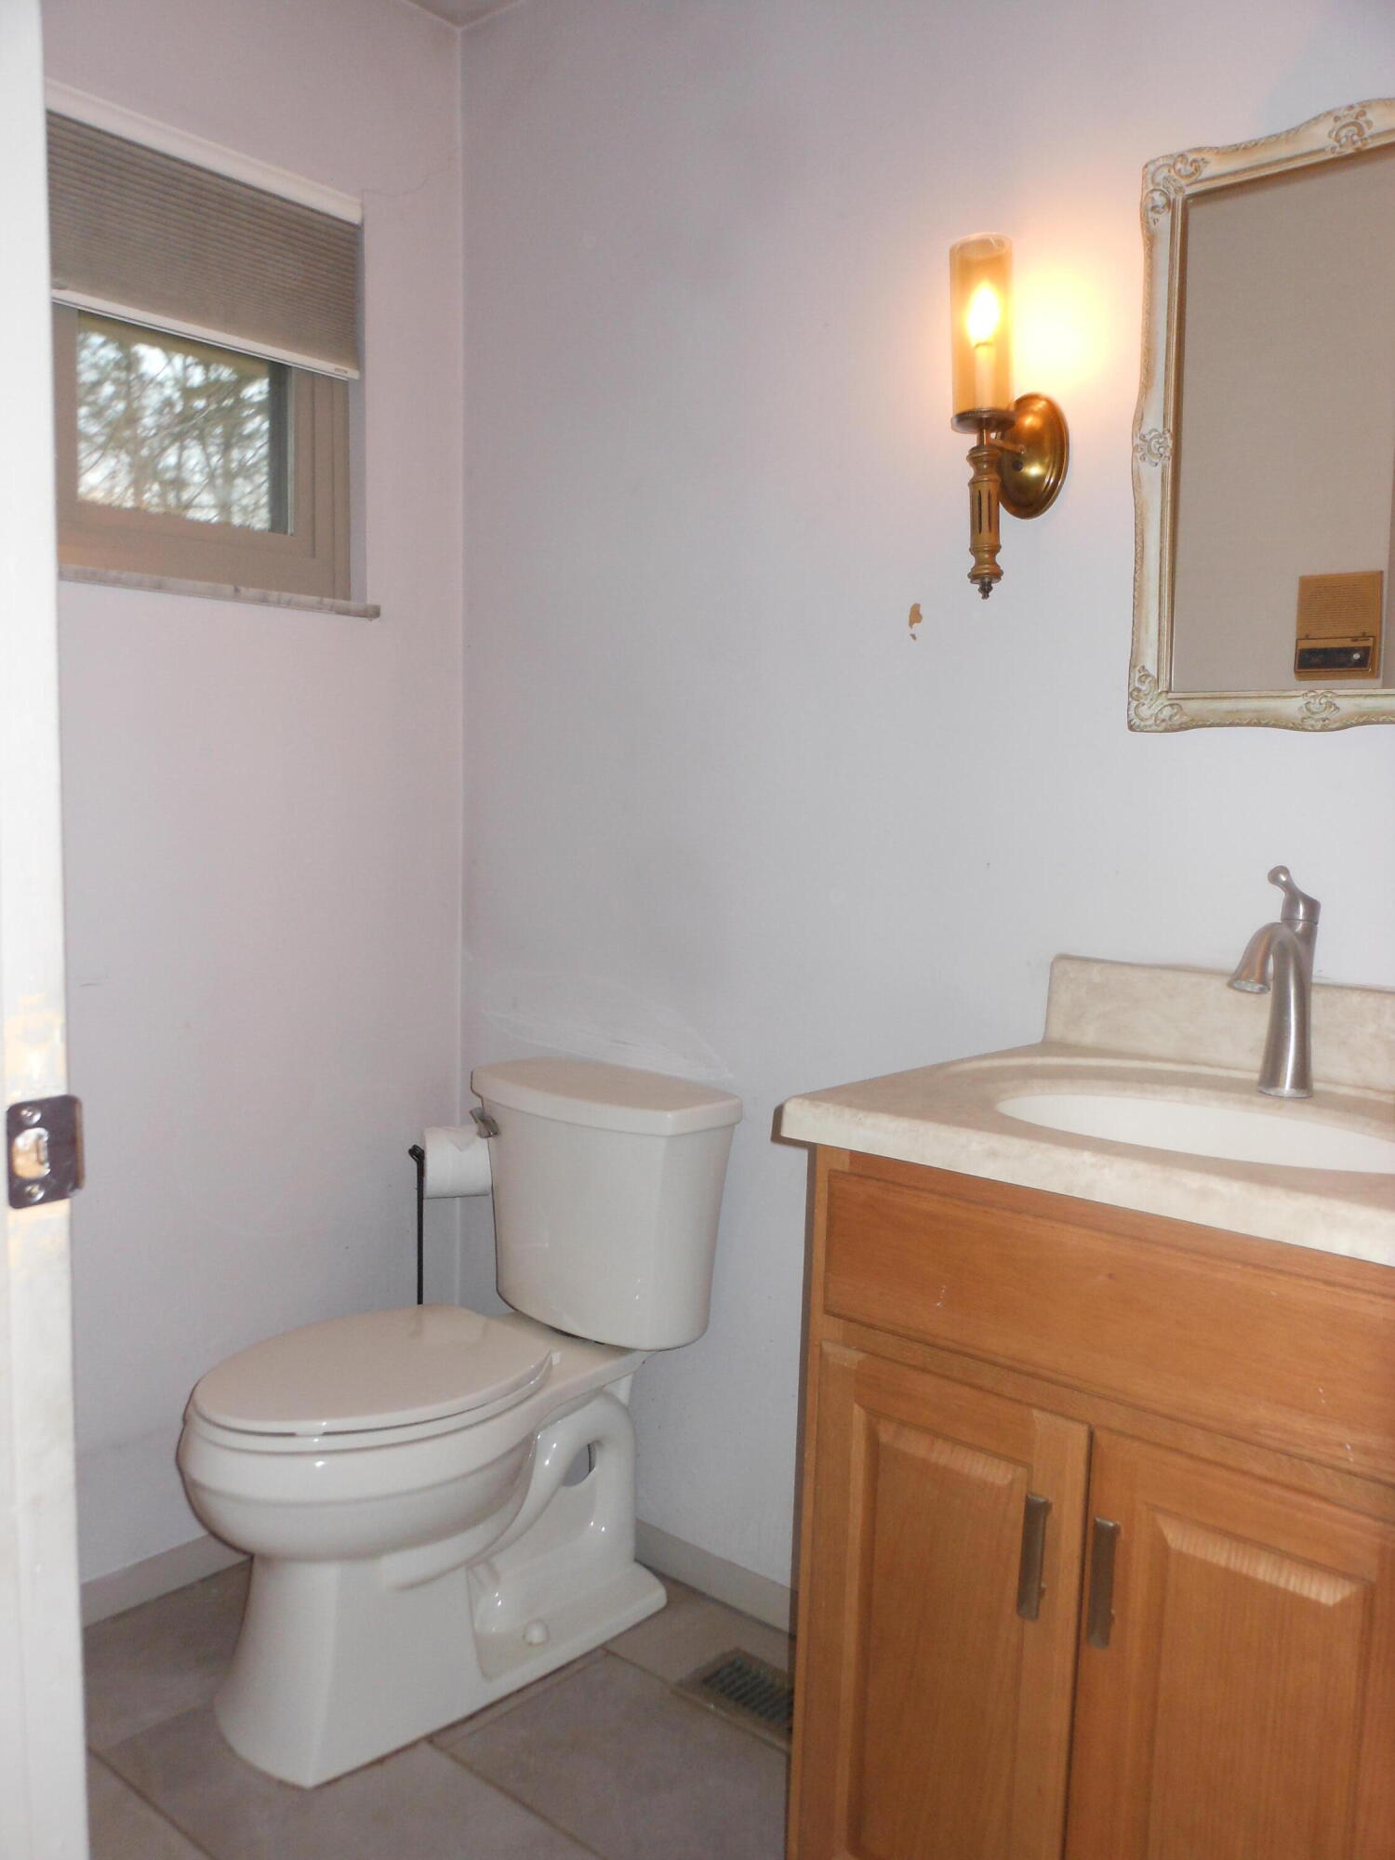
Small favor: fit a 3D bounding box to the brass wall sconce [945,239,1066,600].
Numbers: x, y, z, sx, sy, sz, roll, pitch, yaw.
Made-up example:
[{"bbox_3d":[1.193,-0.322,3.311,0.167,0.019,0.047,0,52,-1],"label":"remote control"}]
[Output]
[{"bbox_3d":[0.350,-0.581,1.743,0.096,0.392,0.156,6,7,42],"label":"brass wall sconce"}]

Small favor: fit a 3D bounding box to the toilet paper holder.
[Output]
[{"bbox_3d":[-0.377,0.648,2.424,0.160,0.680,0.150,0,6,-13],"label":"toilet paper holder"}]

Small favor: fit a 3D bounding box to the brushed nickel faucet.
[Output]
[{"bbox_3d":[0.572,0.054,1.487,0.057,0.235,0.172,6,7,42],"label":"brushed nickel faucet"}]

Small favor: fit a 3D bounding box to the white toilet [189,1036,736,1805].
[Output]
[{"bbox_3d":[-0.330,0.632,2.037,0.423,0.788,0.747,6,7,42],"label":"white toilet"}]

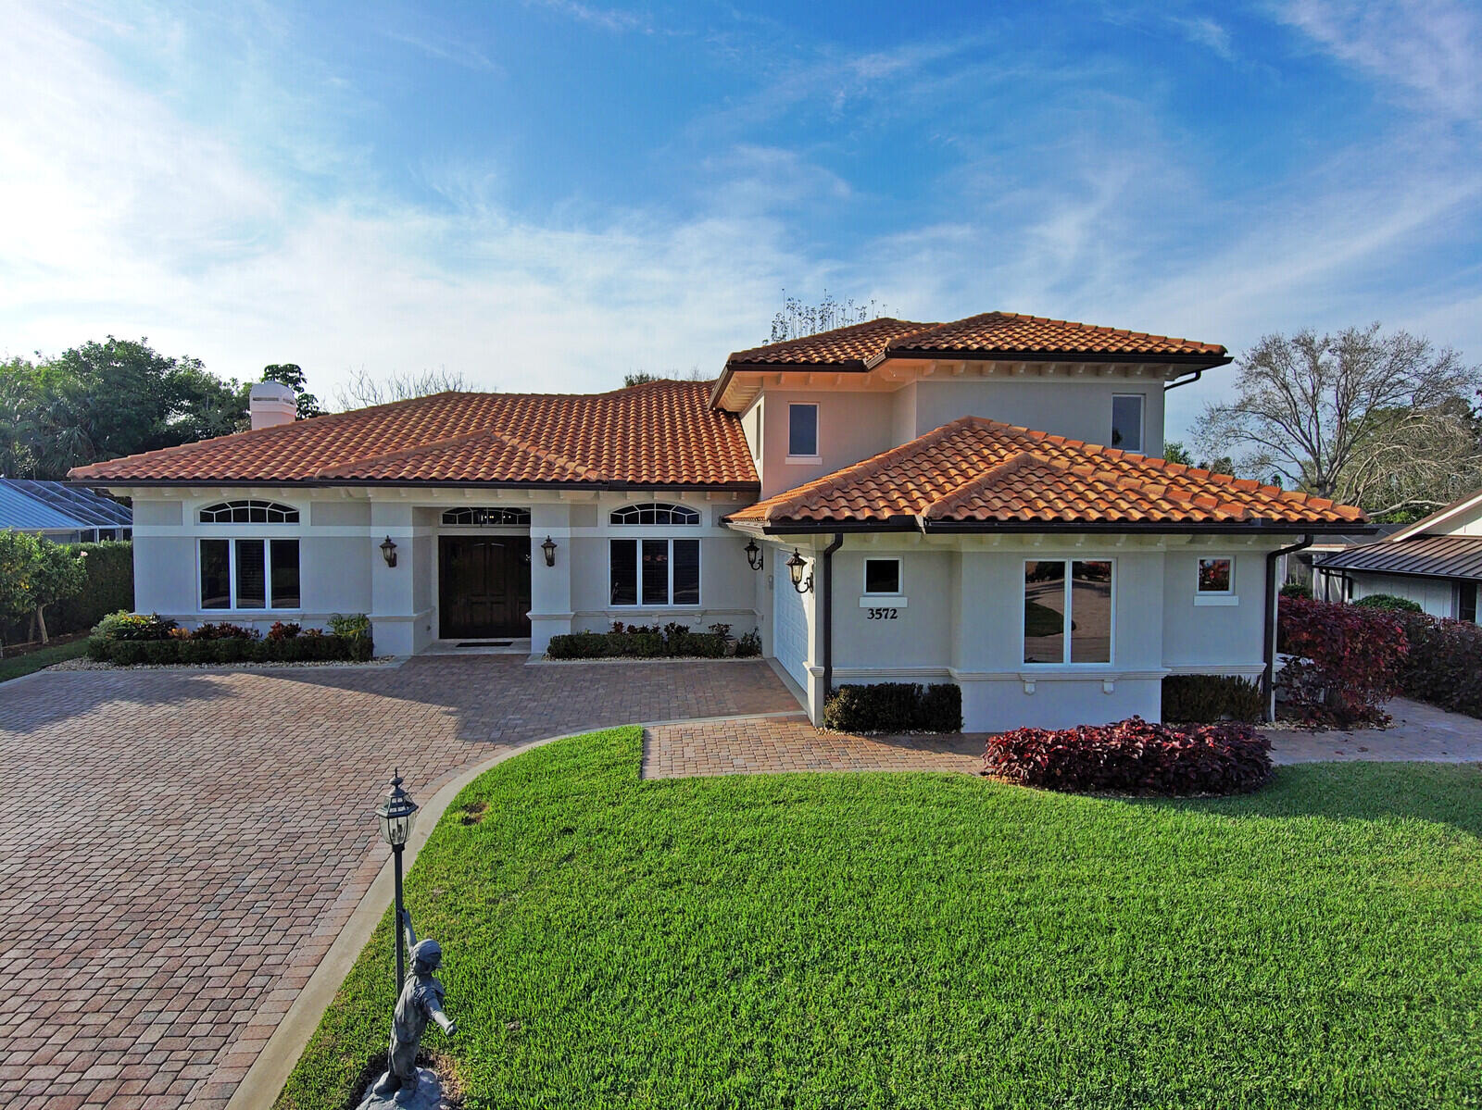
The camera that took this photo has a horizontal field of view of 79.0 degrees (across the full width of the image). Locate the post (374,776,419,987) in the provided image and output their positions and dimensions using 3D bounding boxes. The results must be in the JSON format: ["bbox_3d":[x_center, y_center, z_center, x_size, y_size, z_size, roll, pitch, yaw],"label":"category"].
[{"bbox_3d":[-1.970,2.137,5.187,0.245,1.820,0.235,-1,3,-21],"label":"post"}]

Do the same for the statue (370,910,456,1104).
[{"bbox_3d":[-1.830,2.580,5.087,0.380,1.080,0.470,-3,4,-44],"label":"statue"}]

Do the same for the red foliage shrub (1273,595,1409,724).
[{"bbox_3d":[9.100,1.576,13.900,1.850,1.730,1.450,0,3,-6],"label":"red foliage shrub"}]

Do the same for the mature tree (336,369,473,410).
[{"bbox_3d":[-13.300,-3.050,35.900,6.800,8.700,6.500,0,3,-6],"label":"mature tree"}]

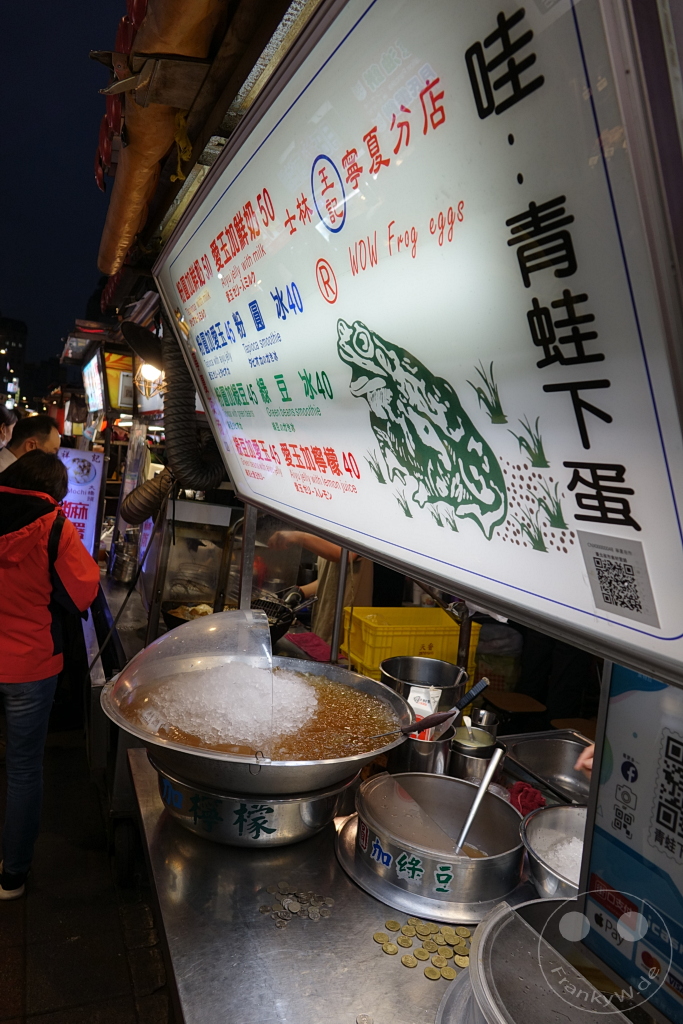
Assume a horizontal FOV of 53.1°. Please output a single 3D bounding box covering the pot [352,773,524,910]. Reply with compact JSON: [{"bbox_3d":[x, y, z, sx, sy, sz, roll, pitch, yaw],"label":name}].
[{"bbox_3d":[0.217,0.710,1.520,0.374,0.084,0.374,6,5,-1],"label":"pot"}]

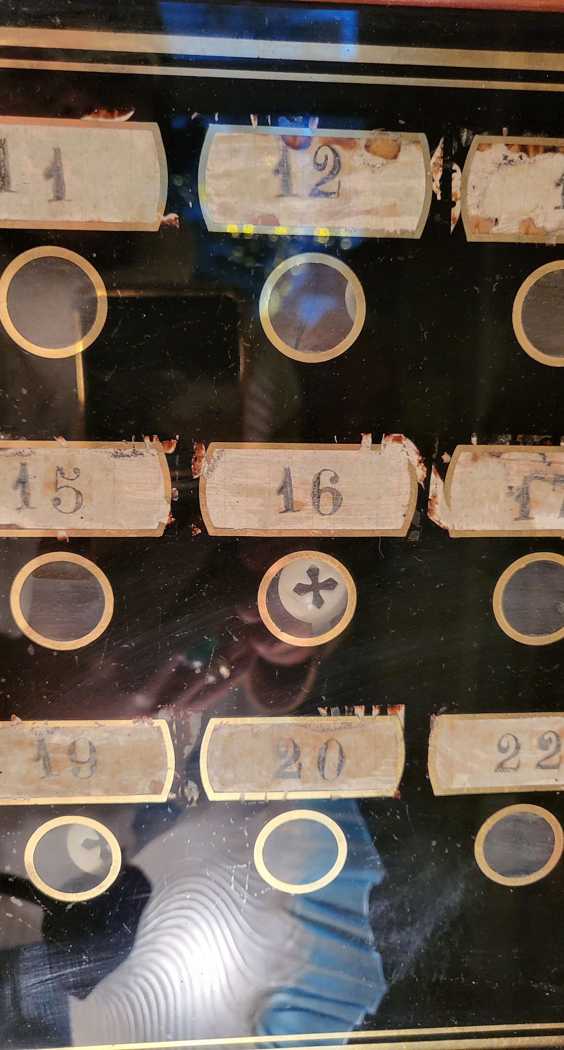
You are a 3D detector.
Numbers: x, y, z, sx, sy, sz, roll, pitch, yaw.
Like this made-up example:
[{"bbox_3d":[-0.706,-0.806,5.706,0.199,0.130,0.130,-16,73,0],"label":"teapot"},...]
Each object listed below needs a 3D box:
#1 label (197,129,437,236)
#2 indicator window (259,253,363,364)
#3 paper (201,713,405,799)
[{"bbox_3d":[0.008,-0.077,0.178,0.053,0.023,0.003,0,11,-4],"label":"label"},{"bbox_3d":[0.007,-0.051,0.185,0.025,0.025,0.004,0,11,-4],"label":"indicator window"},{"bbox_3d":[0.006,0.061,0.207,0.054,0.024,0.003,0,11,-4],"label":"paper"}]

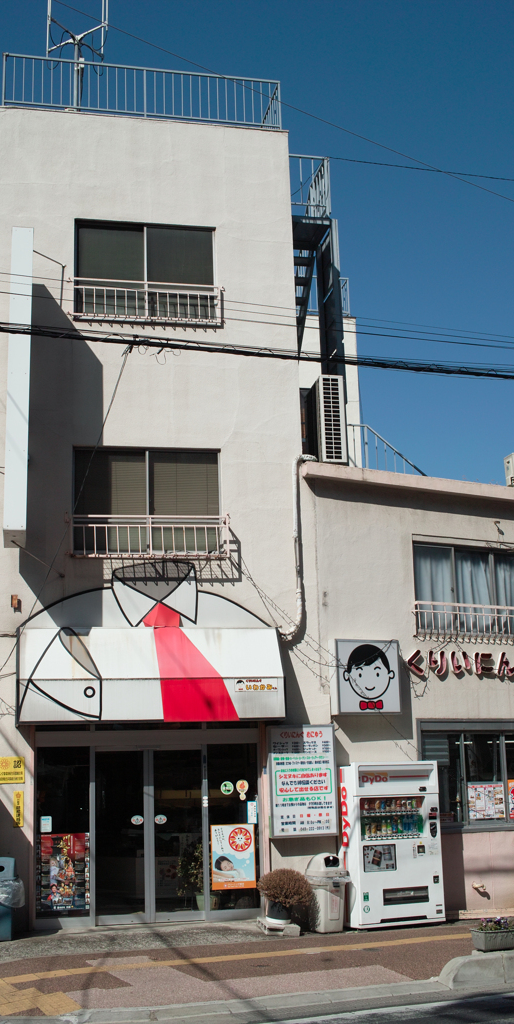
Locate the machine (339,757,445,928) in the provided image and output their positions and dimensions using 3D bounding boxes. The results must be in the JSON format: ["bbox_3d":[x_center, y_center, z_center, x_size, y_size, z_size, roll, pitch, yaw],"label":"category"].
[{"bbox_3d":[1.559,3.829,13.455,1.140,1.830,0.350,5,-14,-26],"label":"machine"}]

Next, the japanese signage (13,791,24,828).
[{"bbox_3d":[-2.692,3.364,13.174,0.110,0.389,0.015,1,-13,-10],"label":"japanese signage"}]

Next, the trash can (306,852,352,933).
[{"bbox_3d":[0.785,4.222,12.968,0.360,0.825,0.360,5,-14,-26],"label":"trash can"}]

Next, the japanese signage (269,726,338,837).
[{"bbox_3d":[0.548,3.143,13.652,0.827,1.267,0.140,3,-13,-18],"label":"japanese signage"}]

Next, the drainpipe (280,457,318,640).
[{"bbox_3d":[0.517,0.426,14.380,0.542,2.345,0.140,1,-13,-10],"label":"drainpipe"}]

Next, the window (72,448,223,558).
[{"bbox_3d":[-1.332,-0.130,14.291,1.825,1.386,0.150,1,-13,-10],"label":"window"}]

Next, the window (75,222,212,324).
[{"bbox_3d":[-1.424,-3.076,14.959,1.813,1.387,0.150,1,-13,-10],"label":"window"}]

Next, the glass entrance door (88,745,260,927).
[{"bbox_3d":[-0.927,3.699,13.507,1.906,1.985,0.100,1,-13,-10],"label":"glass entrance door"}]

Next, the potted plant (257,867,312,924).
[{"bbox_3d":[0.307,4.219,12.813,0.614,0.576,0.614,-1,-13,0],"label":"potted plant"}]

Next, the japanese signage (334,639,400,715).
[{"bbox_3d":[1.298,1.980,13.920,0.867,0.883,0.169,5,-14,-25],"label":"japanese signage"}]

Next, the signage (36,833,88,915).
[{"bbox_3d":[-2.179,4.054,13.120,0.586,0.830,0.020,1,-13,-11],"label":"signage"}]

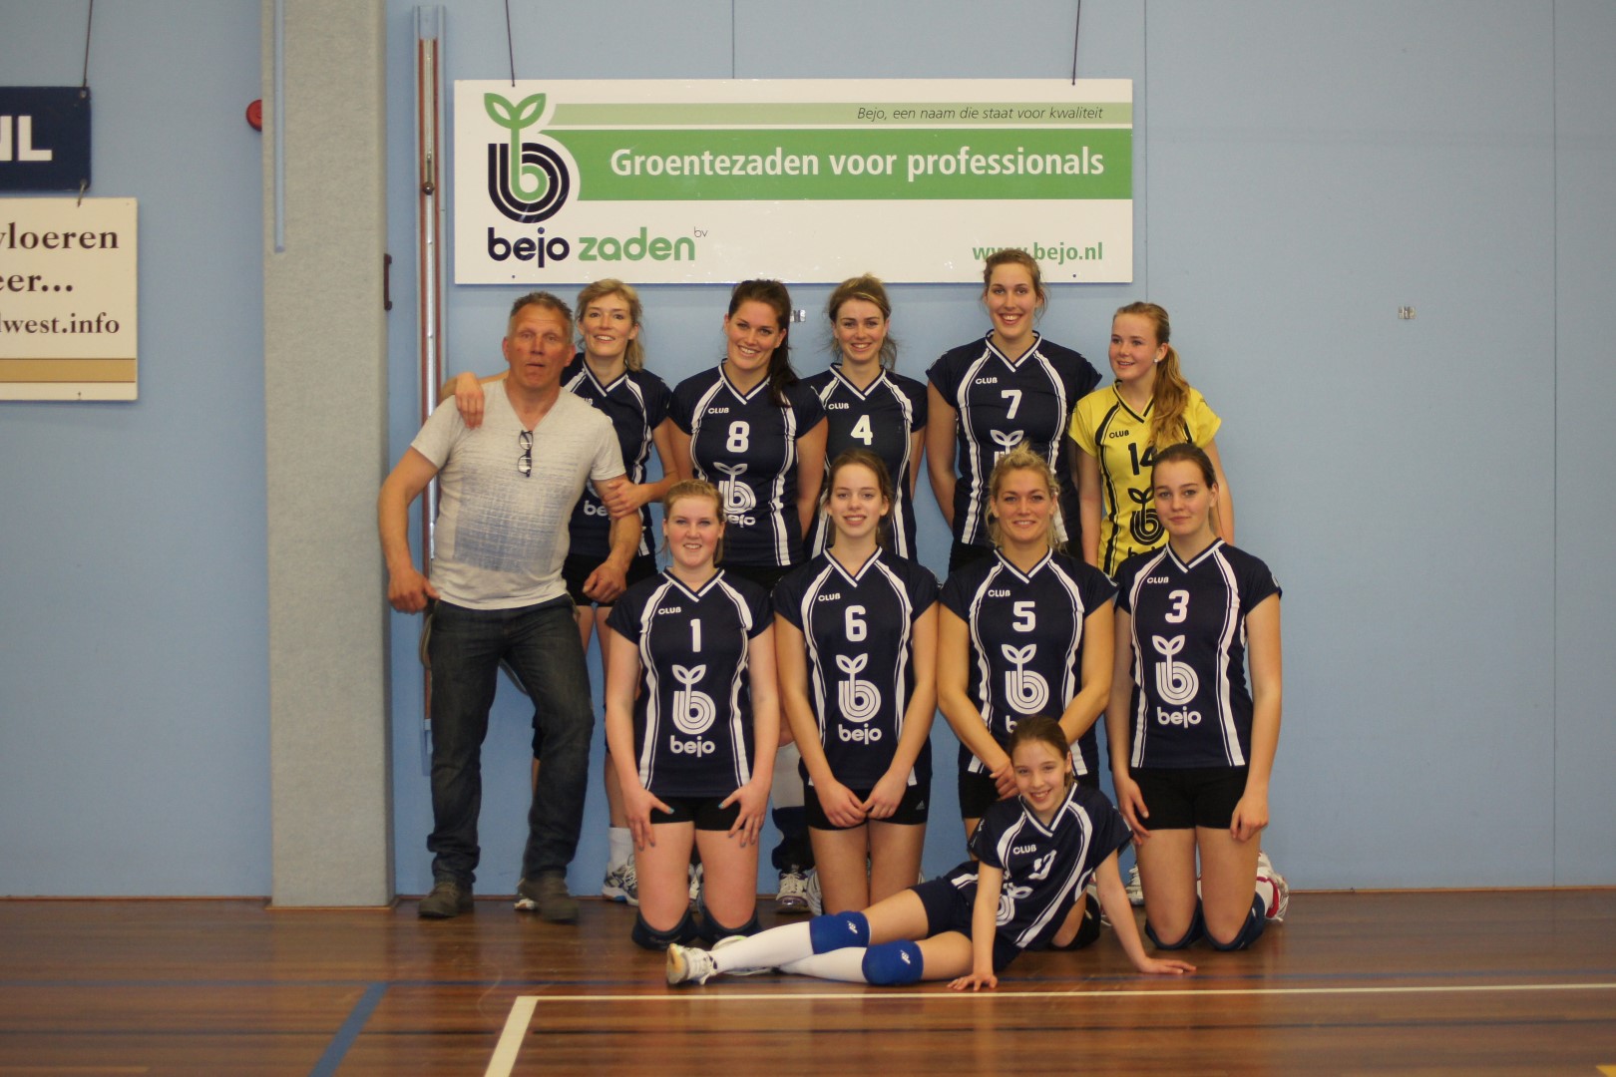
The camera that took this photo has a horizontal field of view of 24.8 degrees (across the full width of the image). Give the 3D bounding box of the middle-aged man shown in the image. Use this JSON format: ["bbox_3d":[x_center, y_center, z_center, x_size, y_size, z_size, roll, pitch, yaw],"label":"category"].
[{"bbox_3d":[-0.858,0.189,10.550,0.740,1.775,0.420,0,2,-3],"label":"middle-aged man"}]

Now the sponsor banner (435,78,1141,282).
[{"bbox_3d":[-0.042,-1.051,10.850,2.000,0.600,0.030,0,2,-1],"label":"sponsor banner"}]

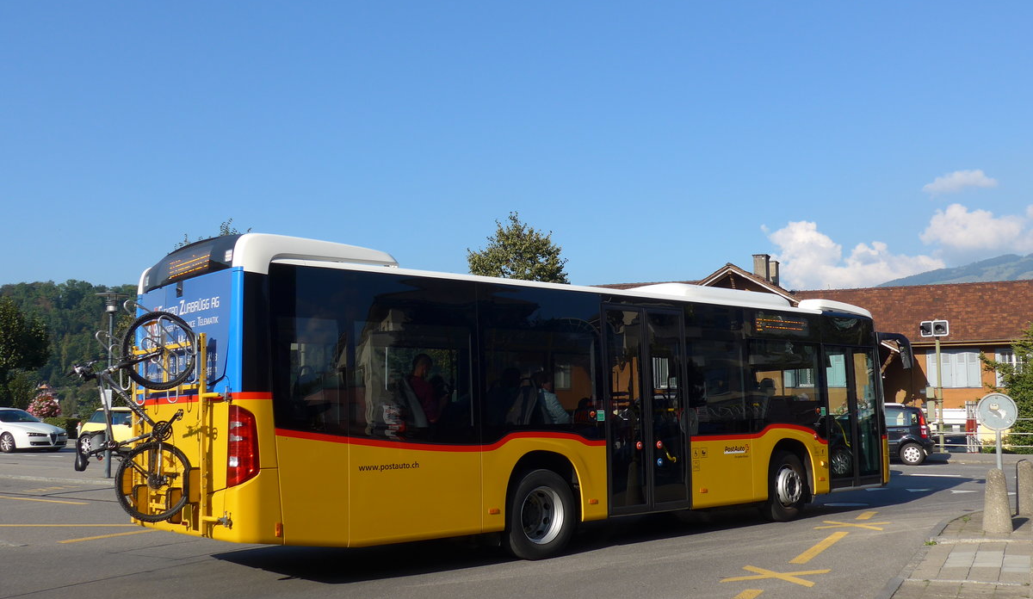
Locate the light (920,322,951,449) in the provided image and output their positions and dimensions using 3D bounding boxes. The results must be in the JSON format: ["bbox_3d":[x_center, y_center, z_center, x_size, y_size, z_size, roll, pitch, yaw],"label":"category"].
[{"bbox_3d":[11.793,2.425,28.522,0.850,3.704,0.500,-4,-7,36],"label":"light"}]

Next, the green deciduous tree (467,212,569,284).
[{"bbox_3d":[0.093,0.983,37.600,4.400,8.548,4.400,0,-5,0],"label":"green deciduous tree"}]

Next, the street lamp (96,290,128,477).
[{"bbox_3d":[-8.550,1.774,21.419,0.680,3.892,0.680,0,-5,0],"label":"street lamp"}]

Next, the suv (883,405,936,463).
[{"bbox_3d":[8.738,3.354,25.779,3.600,1.560,1.620,-2,-6,23],"label":"suv"}]

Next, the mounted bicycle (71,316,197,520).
[{"bbox_3d":[-3.151,0.971,8.439,0.989,1.758,0.620,5,-7,-41],"label":"mounted bicycle"}]

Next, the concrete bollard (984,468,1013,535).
[{"bbox_3d":[5.592,2.326,11.818,0.333,0.770,0.333,0,-5,0],"label":"concrete bollard"}]

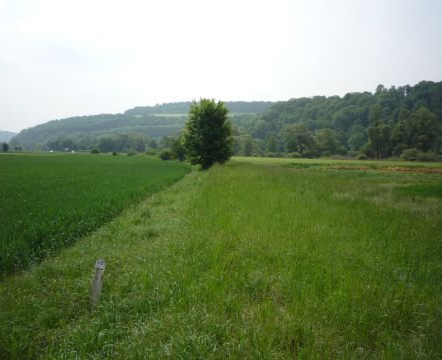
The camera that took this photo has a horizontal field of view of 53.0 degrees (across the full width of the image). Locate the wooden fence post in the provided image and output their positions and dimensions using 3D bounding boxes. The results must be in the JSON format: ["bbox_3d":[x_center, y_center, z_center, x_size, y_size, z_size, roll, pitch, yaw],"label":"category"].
[{"bbox_3d":[-1.230,1.050,4.400,0.110,0.520,0.110,8,4,-15],"label":"wooden fence post"}]

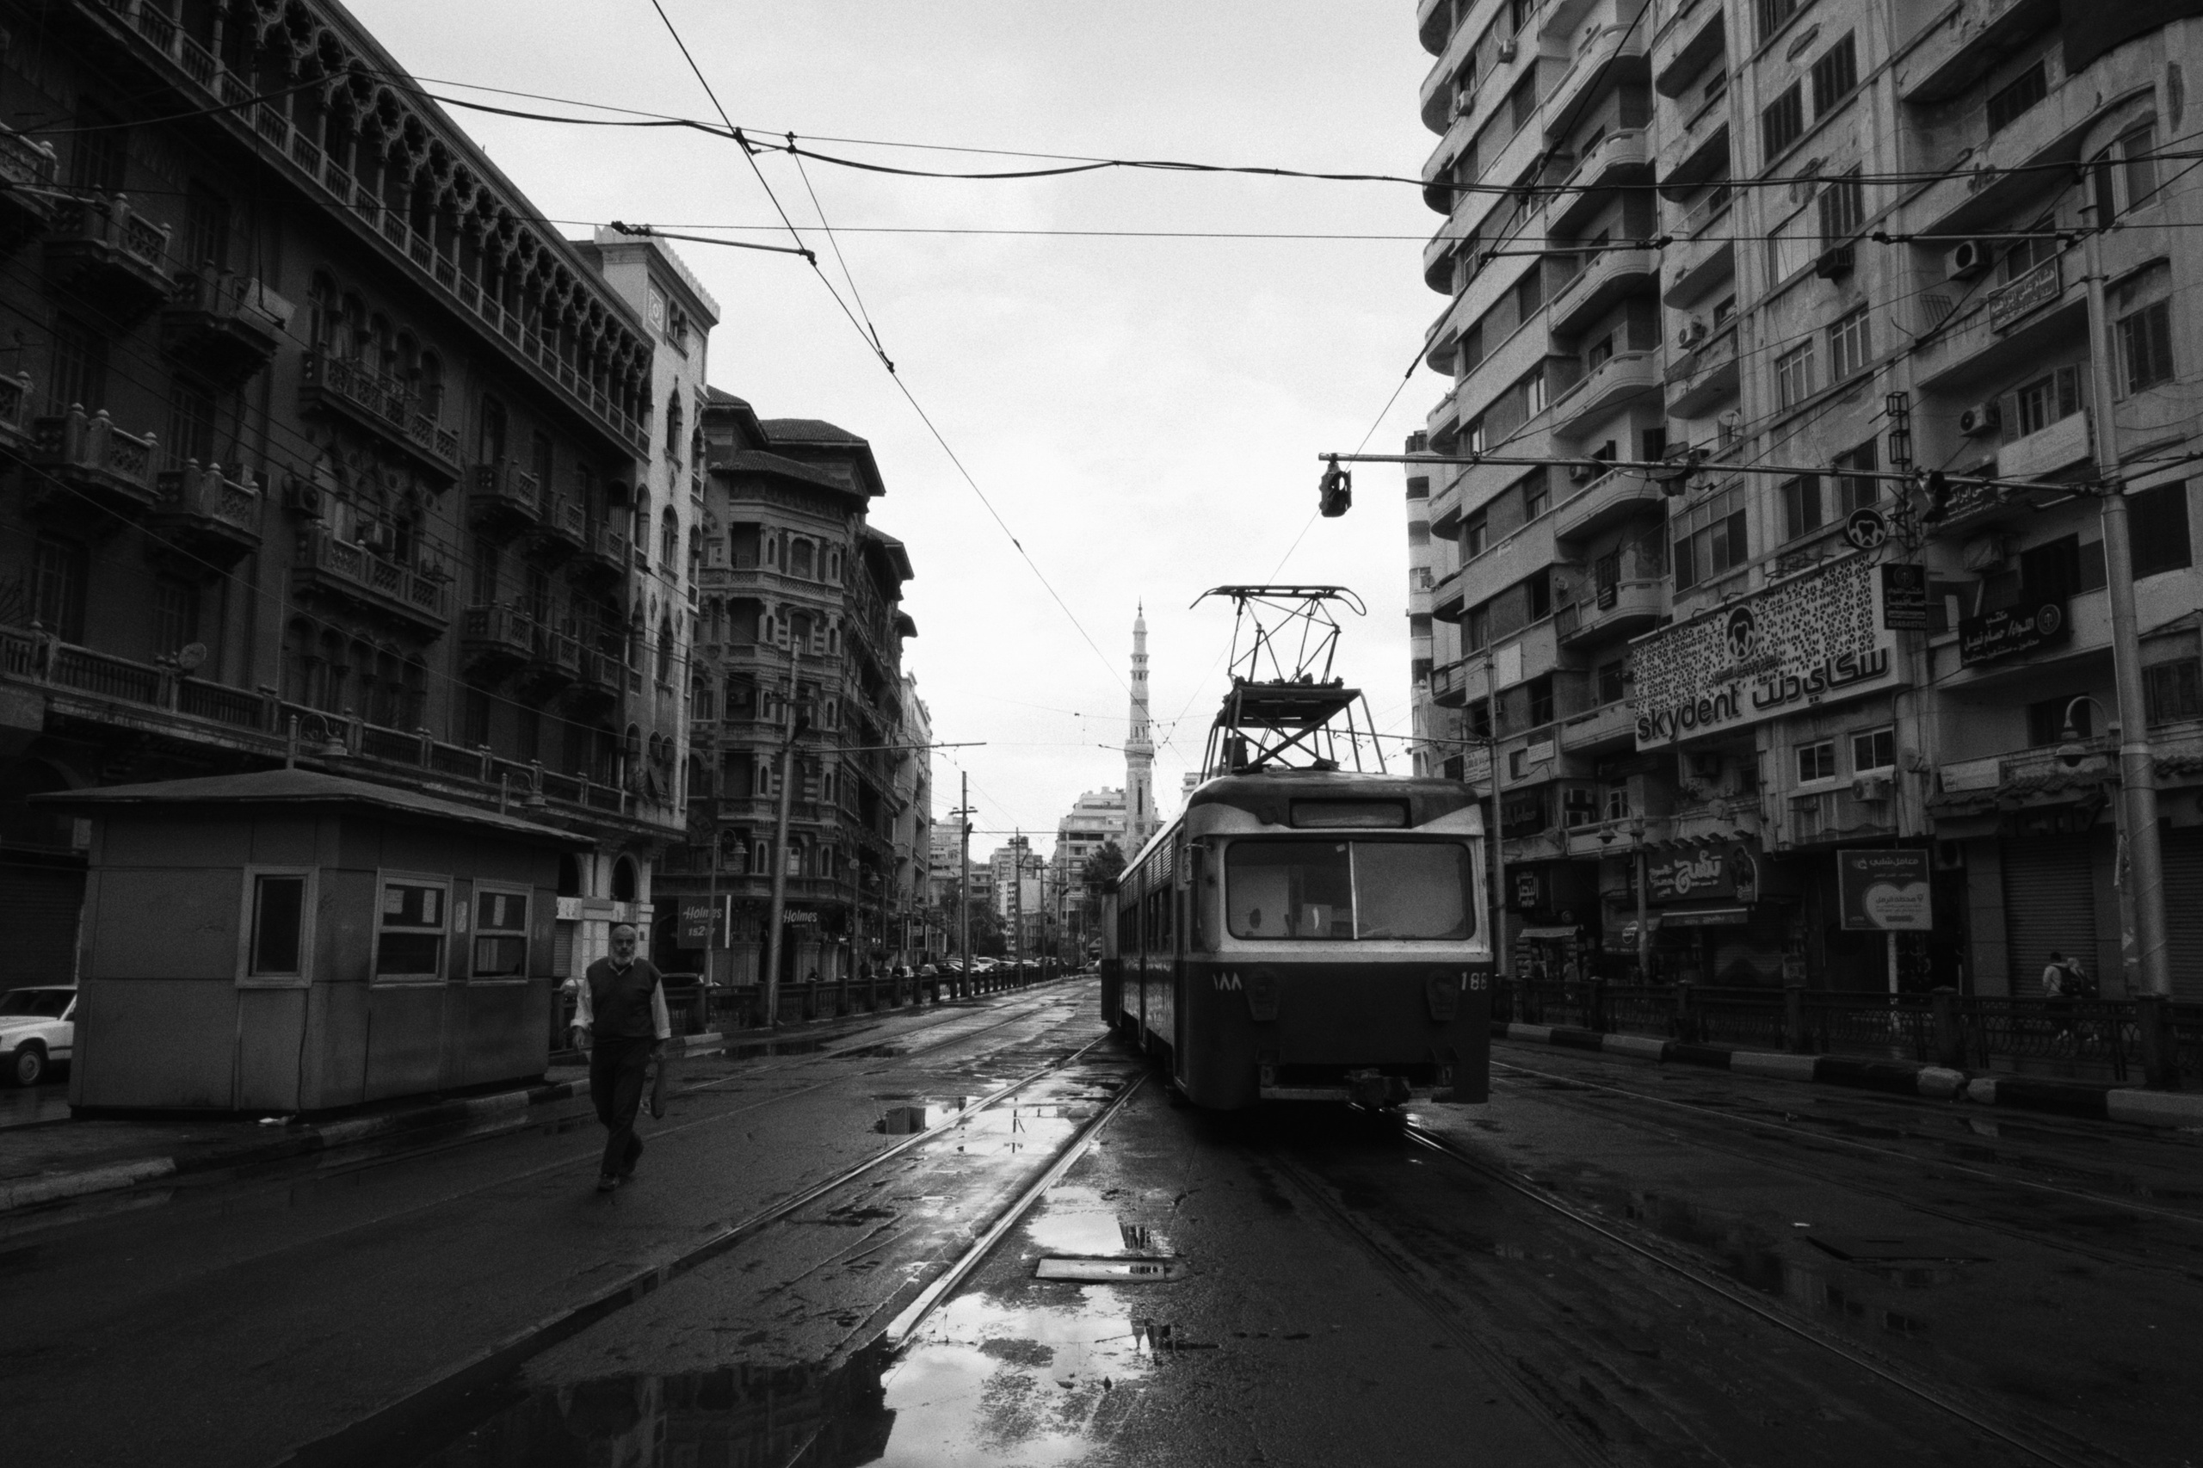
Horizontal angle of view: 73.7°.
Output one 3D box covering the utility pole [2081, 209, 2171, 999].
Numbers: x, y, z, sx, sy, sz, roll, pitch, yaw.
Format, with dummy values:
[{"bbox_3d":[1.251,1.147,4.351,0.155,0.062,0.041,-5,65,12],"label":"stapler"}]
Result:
[{"bbox_3d":[12.644,-1.534,18.151,0.330,11.234,0.330,2,-9,0],"label":"utility pole"}]

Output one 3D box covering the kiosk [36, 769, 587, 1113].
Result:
[{"bbox_3d":[-7.663,2.094,14.977,2.989,3.137,4.949,-1,-9,6],"label":"kiosk"}]

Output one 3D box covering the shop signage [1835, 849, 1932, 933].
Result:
[{"bbox_3d":[13.073,2.614,24.500,1.493,1.364,0.150,0,-9,3],"label":"shop signage"}]

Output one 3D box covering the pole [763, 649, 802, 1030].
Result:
[{"bbox_3d":[-6.820,2.067,31.636,0.260,8.398,0.260,2,-9,0],"label":"pole"}]

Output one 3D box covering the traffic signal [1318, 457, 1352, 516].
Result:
[{"bbox_3d":[2.662,-2.800,16.700,0.300,0.650,0.300,3,-9,-18],"label":"traffic signal"}]

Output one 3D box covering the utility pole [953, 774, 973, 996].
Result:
[{"bbox_3d":[-4.939,5.537,54.122,0.270,8.222,0.270,-2,-9,0],"label":"utility pole"}]

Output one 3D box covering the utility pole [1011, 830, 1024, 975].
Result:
[{"bbox_3d":[-4.386,9.209,78.621,0.280,8.203,0.280,-2,-9,0],"label":"utility pole"}]

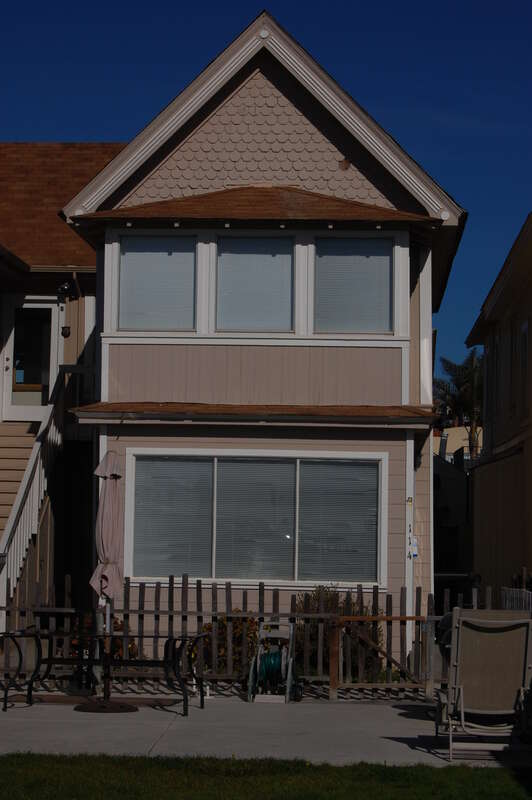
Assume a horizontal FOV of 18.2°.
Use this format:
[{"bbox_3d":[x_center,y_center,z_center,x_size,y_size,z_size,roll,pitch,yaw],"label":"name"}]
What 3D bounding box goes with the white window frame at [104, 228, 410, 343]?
[{"bbox_3d":[-0.111,-1.361,19.599,3.615,1.320,0.140,1,-4,4],"label":"white window frame"}]

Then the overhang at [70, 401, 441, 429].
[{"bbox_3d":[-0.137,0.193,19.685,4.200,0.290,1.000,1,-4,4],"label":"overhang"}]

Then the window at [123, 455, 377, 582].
[{"bbox_3d":[-0.118,1.368,19.407,2.950,1.464,0.110,1,-4,4],"label":"window"}]

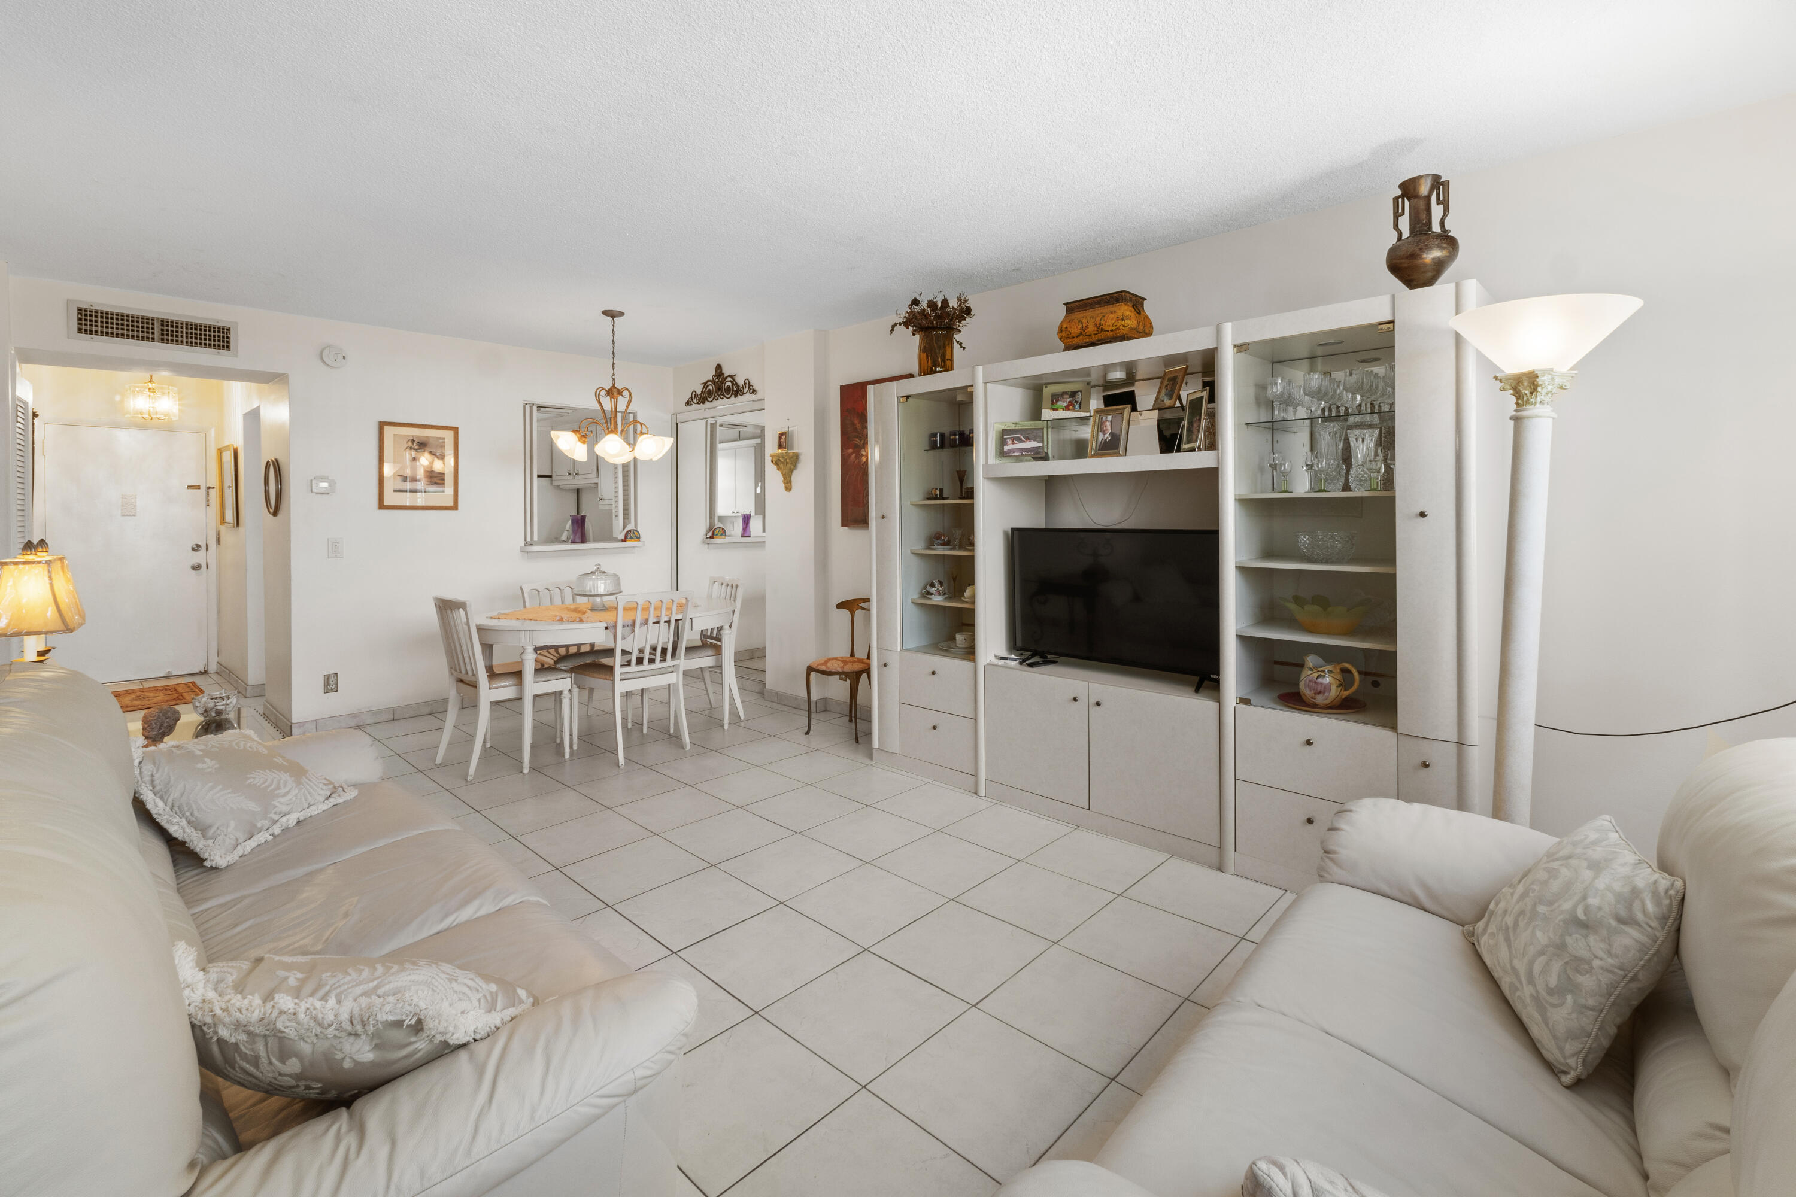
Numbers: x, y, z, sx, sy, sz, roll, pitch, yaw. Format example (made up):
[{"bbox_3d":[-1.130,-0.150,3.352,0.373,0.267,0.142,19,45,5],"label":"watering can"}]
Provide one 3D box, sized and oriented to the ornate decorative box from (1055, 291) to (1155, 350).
[{"bbox_3d":[0.895,-1.167,3.214,0.335,0.225,0.235,4,6,43],"label":"ornate decorative box"}]

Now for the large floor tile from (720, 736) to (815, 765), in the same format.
[{"bbox_3d":[-0.758,0.881,4.334,0.415,0.010,0.415,5,7,44],"label":"large floor tile"}]

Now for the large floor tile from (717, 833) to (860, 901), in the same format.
[{"bbox_3d":[-0.406,1.013,2.844,0.403,0.010,0.403,5,8,43],"label":"large floor tile"}]

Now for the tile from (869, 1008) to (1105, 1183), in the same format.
[{"bbox_3d":[0.213,1.121,1.717,0.402,0.012,0.404,5,7,42],"label":"tile"}]

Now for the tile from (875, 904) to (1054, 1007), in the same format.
[{"bbox_3d":[0.193,1.066,2.289,0.403,0.010,0.403,5,8,43],"label":"tile"}]

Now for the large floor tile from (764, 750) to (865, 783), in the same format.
[{"bbox_3d":[-0.446,0.894,3.994,0.403,0.010,0.403,5,8,43],"label":"large floor tile"}]

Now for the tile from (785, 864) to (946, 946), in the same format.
[{"bbox_3d":[-0.106,1.072,2.638,0.415,0.010,0.415,5,7,44],"label":"tile"}]

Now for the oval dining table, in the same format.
[{"bbox_3d":[-1.765,0.463,4.647,1.580,0.755,0.940,-5,7,-42],"label":"oval dining table"}]

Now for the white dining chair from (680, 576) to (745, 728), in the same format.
[{"bbox_3d":[-1.346,0.347,4.870,0.465,0.905,0.550,5,7,42],"label":"white dining chair"}]

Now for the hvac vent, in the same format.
[{"bbox_3d":[-4.037,-1.465,4.084,0.020,0.198,0.668,5,8,43],"label":"hvac vent"}]

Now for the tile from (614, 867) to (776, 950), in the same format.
[{"bbox_3d":[-0.665,1.019,2.475,0.390,0.012,0.390,5,8,43],"label":"tile"}]

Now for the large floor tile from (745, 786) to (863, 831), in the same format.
[{"bbox_3d":[-0.426,0.953,3.419,0.403,0.010,0.403,5,8,43],"label":"large floor tile"}]

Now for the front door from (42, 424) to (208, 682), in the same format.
[{"bbox_3d":[-6.221,-0.356,6.060,0.045,2.030,0.910,4,6,43],"label":"front door"}]

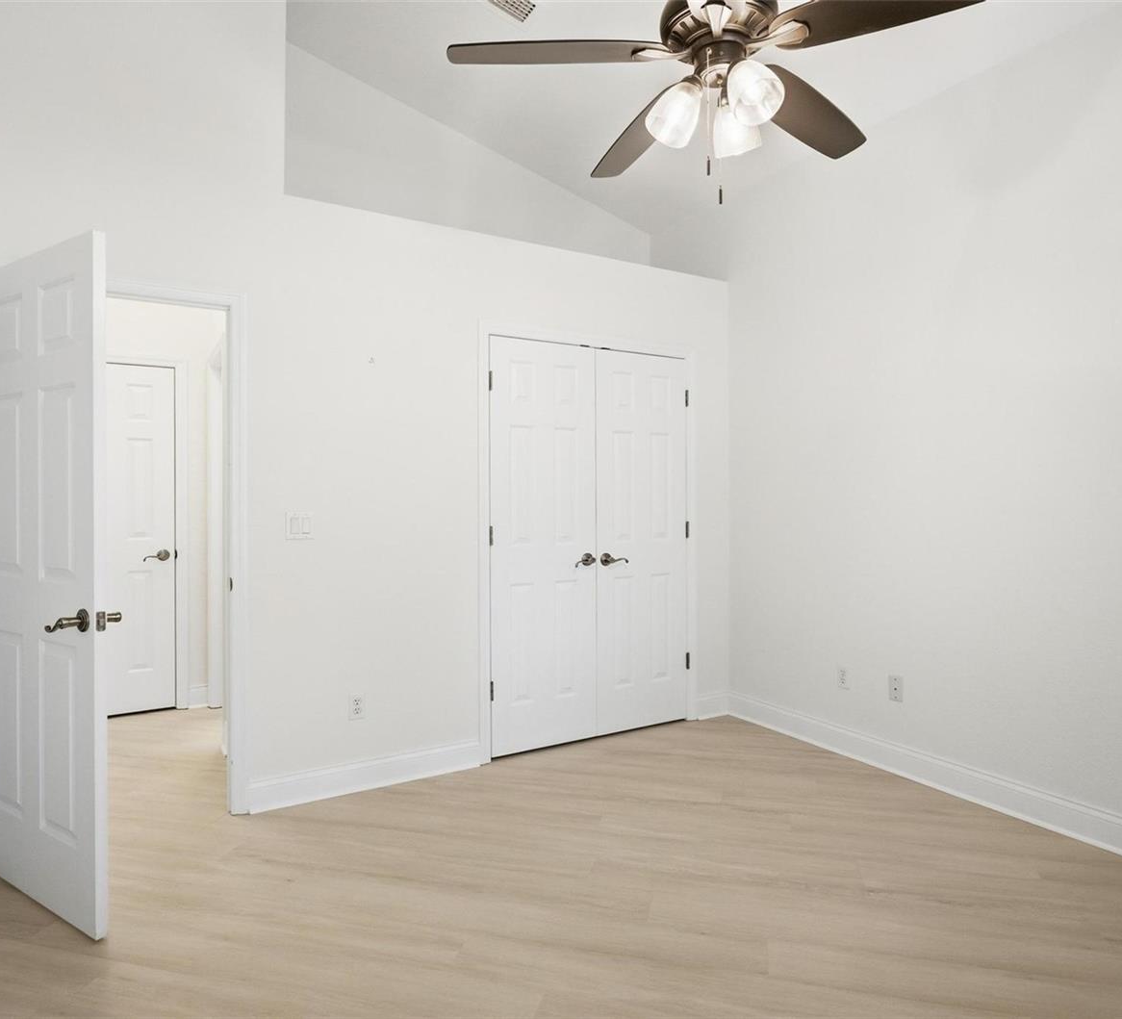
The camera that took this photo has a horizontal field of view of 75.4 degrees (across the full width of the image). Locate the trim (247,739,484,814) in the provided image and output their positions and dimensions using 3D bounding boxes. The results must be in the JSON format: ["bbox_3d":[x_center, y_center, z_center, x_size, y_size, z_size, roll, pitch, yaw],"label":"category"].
[{"bbox_3d":[-0.825,1.160,3.193,1.017,0.134,0.016,-1,1,-31],"label":"trim"}]

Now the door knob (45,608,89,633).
[{"bbox_3d":[-1.434,0.324,2.102,0.135,0.066,0.062,0,1,32],"label":"door knob"}]

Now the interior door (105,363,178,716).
[{"bbox_3d":[-2.602,0.194,4.224,0.630,2.030,0.040,-1,1,-31],"label":"interior door"}]

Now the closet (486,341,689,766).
[{"bbox_3d":[0.061,0.193,3.979,1.218,2.035,0.480,-1,1,-31],"label":"closet"}]

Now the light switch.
[{"bbox_3d":[-1.089,0.066,3.024,0.117,0.118,0.009,-1,1,-31],"label":"light switch"}]

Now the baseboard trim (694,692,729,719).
[{"bbox_3d":[0.878,1.139,4.196,0.246,0.134,0.016,-1,1,-31],"label":"baseboard trim"}]

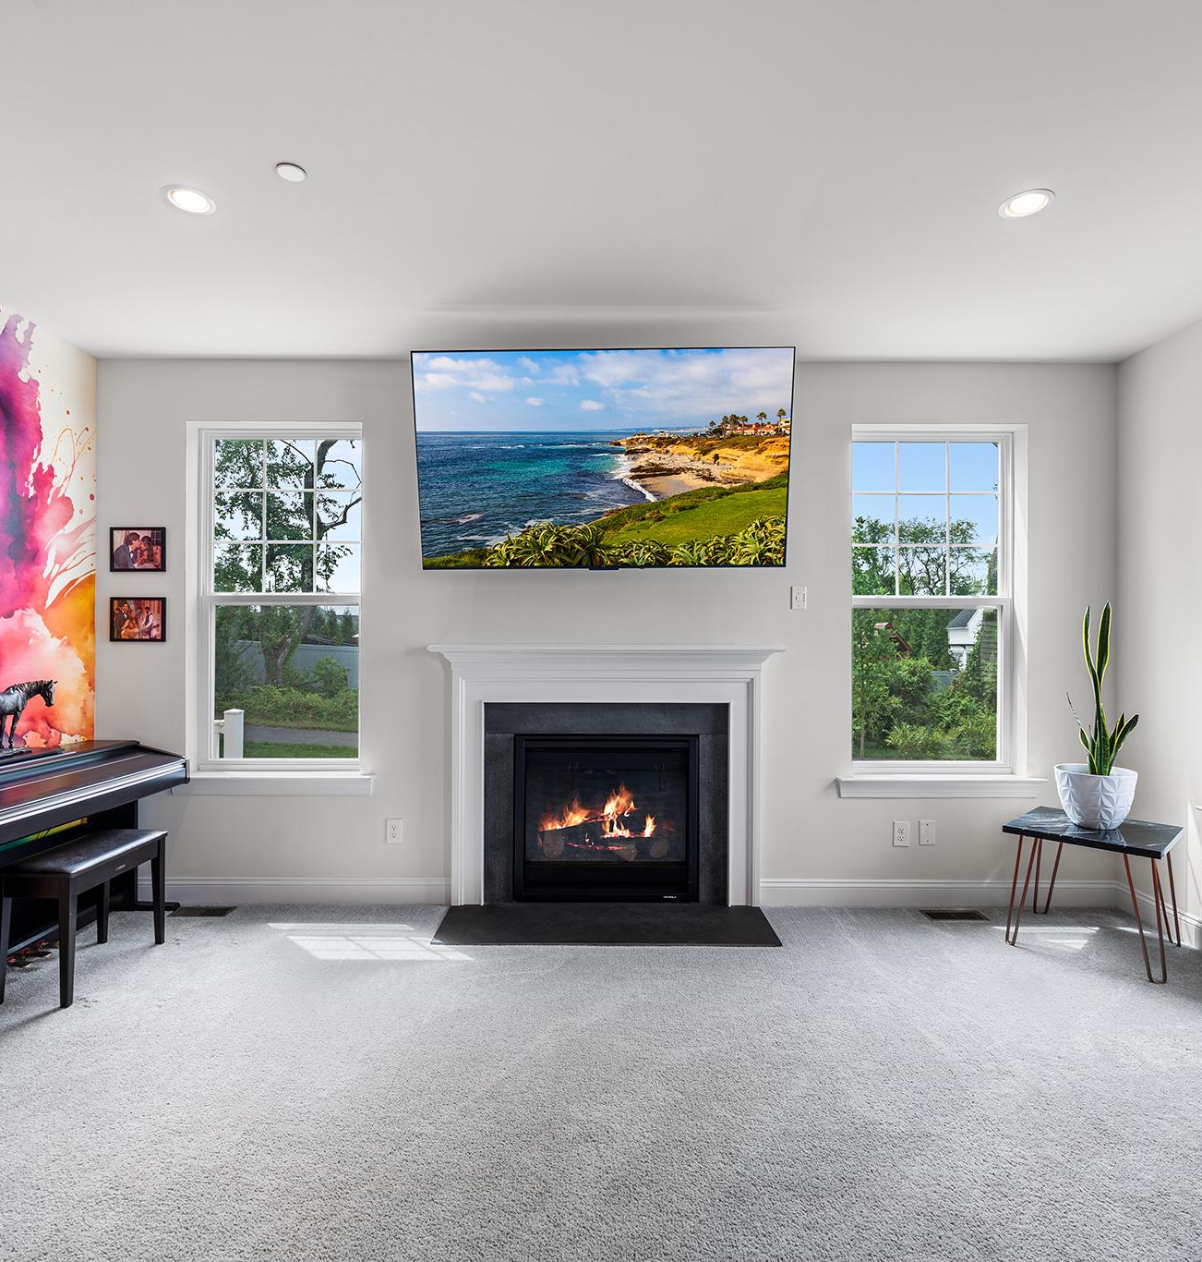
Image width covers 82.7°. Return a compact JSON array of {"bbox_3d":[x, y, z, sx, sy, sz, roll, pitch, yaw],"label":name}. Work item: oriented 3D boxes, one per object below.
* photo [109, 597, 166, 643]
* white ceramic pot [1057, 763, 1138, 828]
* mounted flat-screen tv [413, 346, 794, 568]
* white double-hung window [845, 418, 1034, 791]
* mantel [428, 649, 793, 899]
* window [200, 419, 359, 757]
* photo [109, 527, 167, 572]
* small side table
[{"bbox_3d":[-2.336,-0.057,3.454,0.294,0.234,0.022,0,-1,0],"label":"photo"},{"bbox_3d":[2.205,0.745,3.028,0.294,0.240,0.294,0,-1,0],"label":"white ceramic pot"},{"bbox_3d":[0.011,-0.771,3.129,1.700,0.967,0.050,0,11,1],"label":"mounted flat-screen tv"},{"bbox_3d":[1.715,-0.156,3.608,0.888,1.792,0.080,0,-1,0],"label":"white double-hung window"},{"bbox_3d":[0.026,0.726,3.380,1.742,1.311,0.145,0,-1,0],"label":"mantel"},{"bbox_3d":[-1.666,-0.169,3.611,0.905,1.792,0.080,0,-1,0],"label":"window"},{"bbox_3d":[-2.339,-0.411,3.459,0.294,0.231,0.022,0,-1,0],"label":"photo"},{"bbox_3d":[2.174,1.125,3.011,0.539,0.520,0.533,-1,-1,45],"label":"small side table"}]

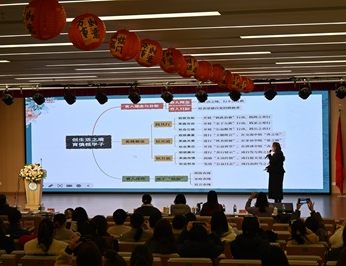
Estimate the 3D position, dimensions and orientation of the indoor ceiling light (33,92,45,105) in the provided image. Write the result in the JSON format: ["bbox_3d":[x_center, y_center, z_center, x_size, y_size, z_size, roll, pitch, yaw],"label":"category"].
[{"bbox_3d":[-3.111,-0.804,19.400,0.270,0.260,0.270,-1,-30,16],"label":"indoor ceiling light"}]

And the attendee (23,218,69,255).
[{"bbox_3d":[-1.467,1.678,10.192,0.520,1.300,0.750,-1,0,11],"label":"attendee"}]

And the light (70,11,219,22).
[{"bbox_3d":[-0.425,-1.143,8.107,1.800,0.060,0.250,-1,1,13],"label":"light"}]

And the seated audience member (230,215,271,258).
[{"bbox_3d":[0.919,1.621,9.707,0.520,1.320,0.750,-1,0,11],"label":"seated audience member"}]

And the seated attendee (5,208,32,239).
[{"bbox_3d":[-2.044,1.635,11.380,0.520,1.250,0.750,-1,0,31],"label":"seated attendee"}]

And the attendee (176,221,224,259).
[{"bbox_3d":[0.359,1.663,9.821,0.550,1.300,0.750,-1,0,11],"label":"attendee"}]

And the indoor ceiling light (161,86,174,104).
[{"bbox_3d":[-0.139,-0.991,21.773,0.290,0.430,0.320,-1,1,13],"label":"indoor ceiling light"}]

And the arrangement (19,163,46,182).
[{"bbox_3d":[-3.693,1.058,21.852,0.590,0.480,0.460,-1,1,13],"label":"arrangement"}]

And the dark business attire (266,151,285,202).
[{"bbox_3d":[2.835,1.182,22.939,0.520,1.370,0.460,-1,1,13],"label":"dark business attire"}]

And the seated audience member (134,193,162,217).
[{"bbox_3d":[-0.373,1.659,14.153,0.500,1.280,0.750,-1,0,11],"label":"seated audience member"}]

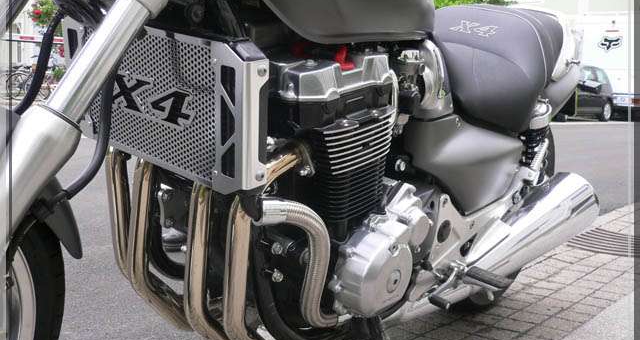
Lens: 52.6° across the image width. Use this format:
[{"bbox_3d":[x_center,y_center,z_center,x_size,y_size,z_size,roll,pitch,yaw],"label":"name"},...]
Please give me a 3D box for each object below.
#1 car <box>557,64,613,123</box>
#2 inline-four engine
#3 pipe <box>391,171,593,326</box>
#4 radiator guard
[{"bbox_3d":[6.170,-1.988,16.617,3.900,1.450,1.680,-6,10,-44],"label":"car"},{"bbox_3d":[-0.105,-0.085,1.162,0.430,0.360,0.270,20,24,39],"label":"inline-four engine"},{"bbox_3d":[0.474,0.199,1.677,0.790,0.145,0.150,-20,28,-36],"label":"pipe"},{"bbox_3d":[-0.245,-0.114,0.985,0.450,0.208,0.060,20,24,39],"label":"radiator guard"}]

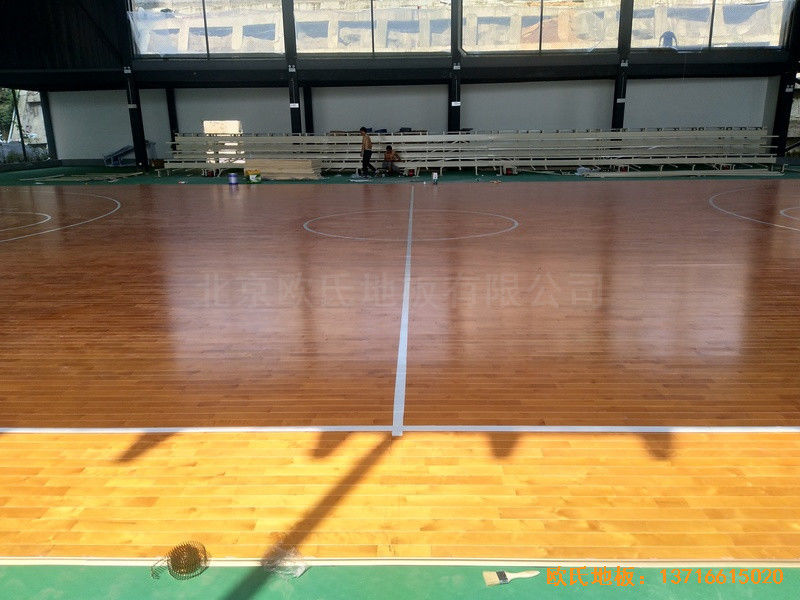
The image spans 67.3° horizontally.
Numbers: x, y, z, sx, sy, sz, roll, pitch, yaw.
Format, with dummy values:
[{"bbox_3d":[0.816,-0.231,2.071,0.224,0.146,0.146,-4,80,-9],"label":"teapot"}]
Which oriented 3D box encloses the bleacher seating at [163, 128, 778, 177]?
[{"bbox_3d":[2.483,-5.520,22.498,22.550,1.600,2.000,0,15,2],"label":"bleacher seating"}]

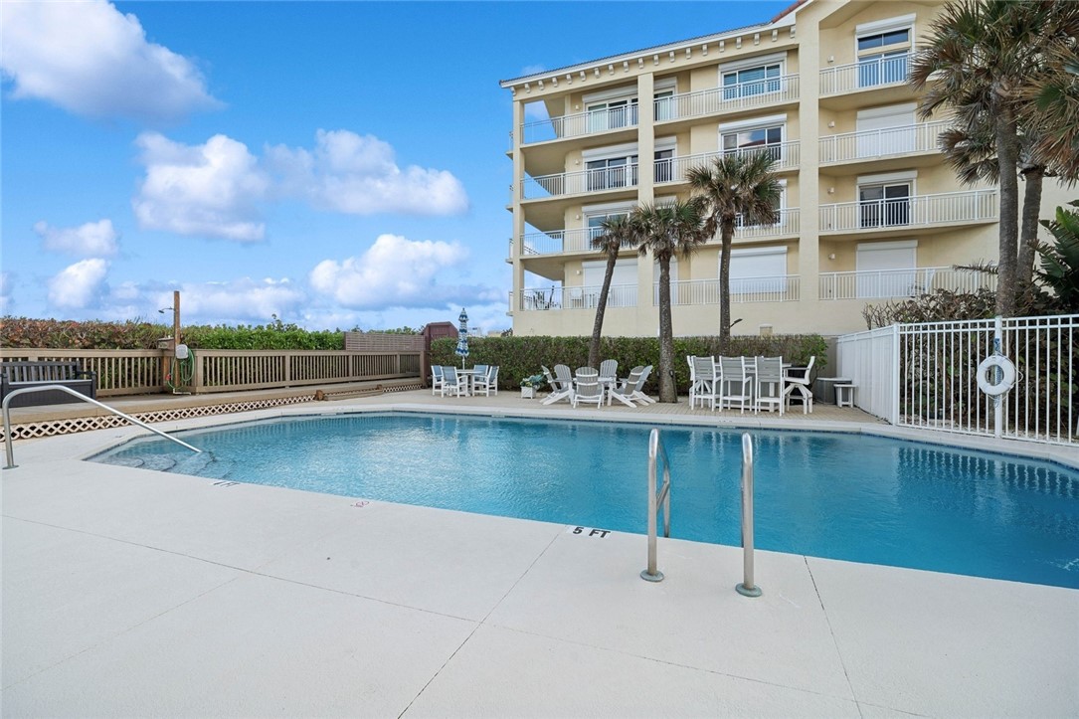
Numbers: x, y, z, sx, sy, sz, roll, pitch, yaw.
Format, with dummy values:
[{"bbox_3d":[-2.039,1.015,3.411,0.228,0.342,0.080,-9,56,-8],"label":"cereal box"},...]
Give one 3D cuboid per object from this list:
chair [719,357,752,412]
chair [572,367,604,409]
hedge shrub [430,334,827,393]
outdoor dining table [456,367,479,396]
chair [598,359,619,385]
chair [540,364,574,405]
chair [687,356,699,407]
[{"bbox_3d":[4.335,0.554,9.970,0.510,1.220,0.630,0,0,37],"label":"chair"},{"bbox_3d":[1.200,0.669,11.004,0.760,0.980,0.850,0,0,14],"label":"chair"},{"bbox_3d":[2.100,0.184,15.301,13.000,1.900,1.000,0,0,21],"label":"hedge shrub"},{"bbox_3d":[-2.409,0.761,14.398,1.200,0.730,1.200,0,0,24],"label":"outdoor dining table"},{"bbox_3d":[1.981,0.598,12.947,0.730,1.090,0.800,0,0,27],"label":"chair"},{"bbox_3d":[0.461,0.662,11.697,0.860,0.970,0.760,0,0,-17],"label":"chair"},{"bbox_3d":[4.000,0.544,11.023,0.620,1.230,0.580,0,0,36],"label":"chair"}]

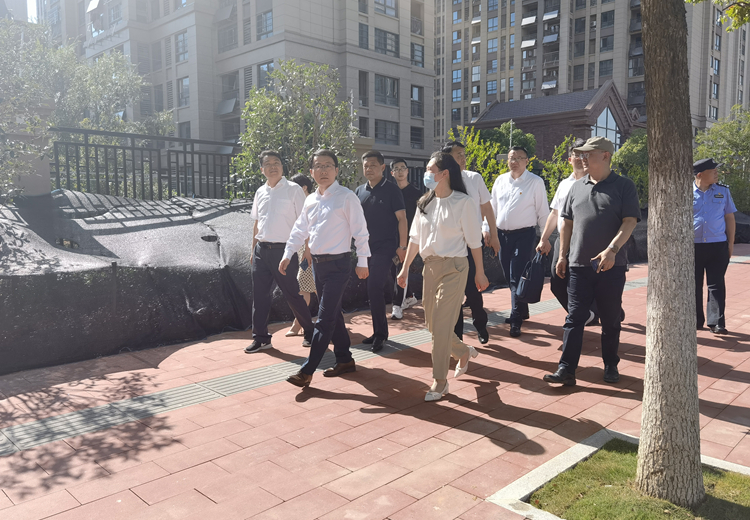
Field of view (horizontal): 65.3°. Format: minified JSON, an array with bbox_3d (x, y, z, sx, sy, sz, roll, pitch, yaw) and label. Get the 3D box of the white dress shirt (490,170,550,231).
[{"bbox_3d":[1.399,-0.570,5.700,0.540,0.610,0.340,4,7,32],"label":"white dress shirt"}]

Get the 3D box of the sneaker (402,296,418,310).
[{"bbox_3d":[0.410,0.494,6.750,0.115,0.140,0.280,5,9,38],"label":"sneaker"}]

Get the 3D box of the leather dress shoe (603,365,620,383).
[{"bbox_3d":[1.759,0.815,4.350,0.115,0.125,0.290,3,7,23],"label":"leather dress shoe"}]

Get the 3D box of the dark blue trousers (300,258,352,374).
[{"bbox_3d":[-0.333,0.393,4.284,0.370,0.880,0.540,5,7,43],"label":"dark blue trousers"}]

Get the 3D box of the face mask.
[{"bbox_3d":[0.384,-0.530,3.900,0.080,0.120,0.120,-2,6,-24],"label":"face mask"}]

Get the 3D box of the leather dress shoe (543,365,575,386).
[{"bbox_3d":[1.299,0.806,4.118,0.285,0.120,0.105,13,-3,-32],"label":"leather dress shoe"}]

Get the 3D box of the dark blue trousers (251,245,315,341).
[{"bbox_3d":[-0.814,0.293,5.200,0.420,0.910,0.550,5,9,40],"label":"dark blue trousers"}]

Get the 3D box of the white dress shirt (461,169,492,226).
[{"bbox_3d":[0.749,-0.484,5.120,0.500,0.650,0.320,4,8,30],"label":"white dress shirt"}]

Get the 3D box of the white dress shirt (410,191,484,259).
[{"bbox_3d":[0.491,-0.258,4.130,0.500,0.530,0.340,5,8,37],"label":"white dress shirt"}]

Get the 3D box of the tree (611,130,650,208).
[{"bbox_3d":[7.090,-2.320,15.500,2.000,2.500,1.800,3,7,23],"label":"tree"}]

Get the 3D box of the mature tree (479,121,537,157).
[{"bbox_3d":[5.750,-3.441,25.000,2.800,4.400,2.700,0,6,0],"label":"mature tree"}]

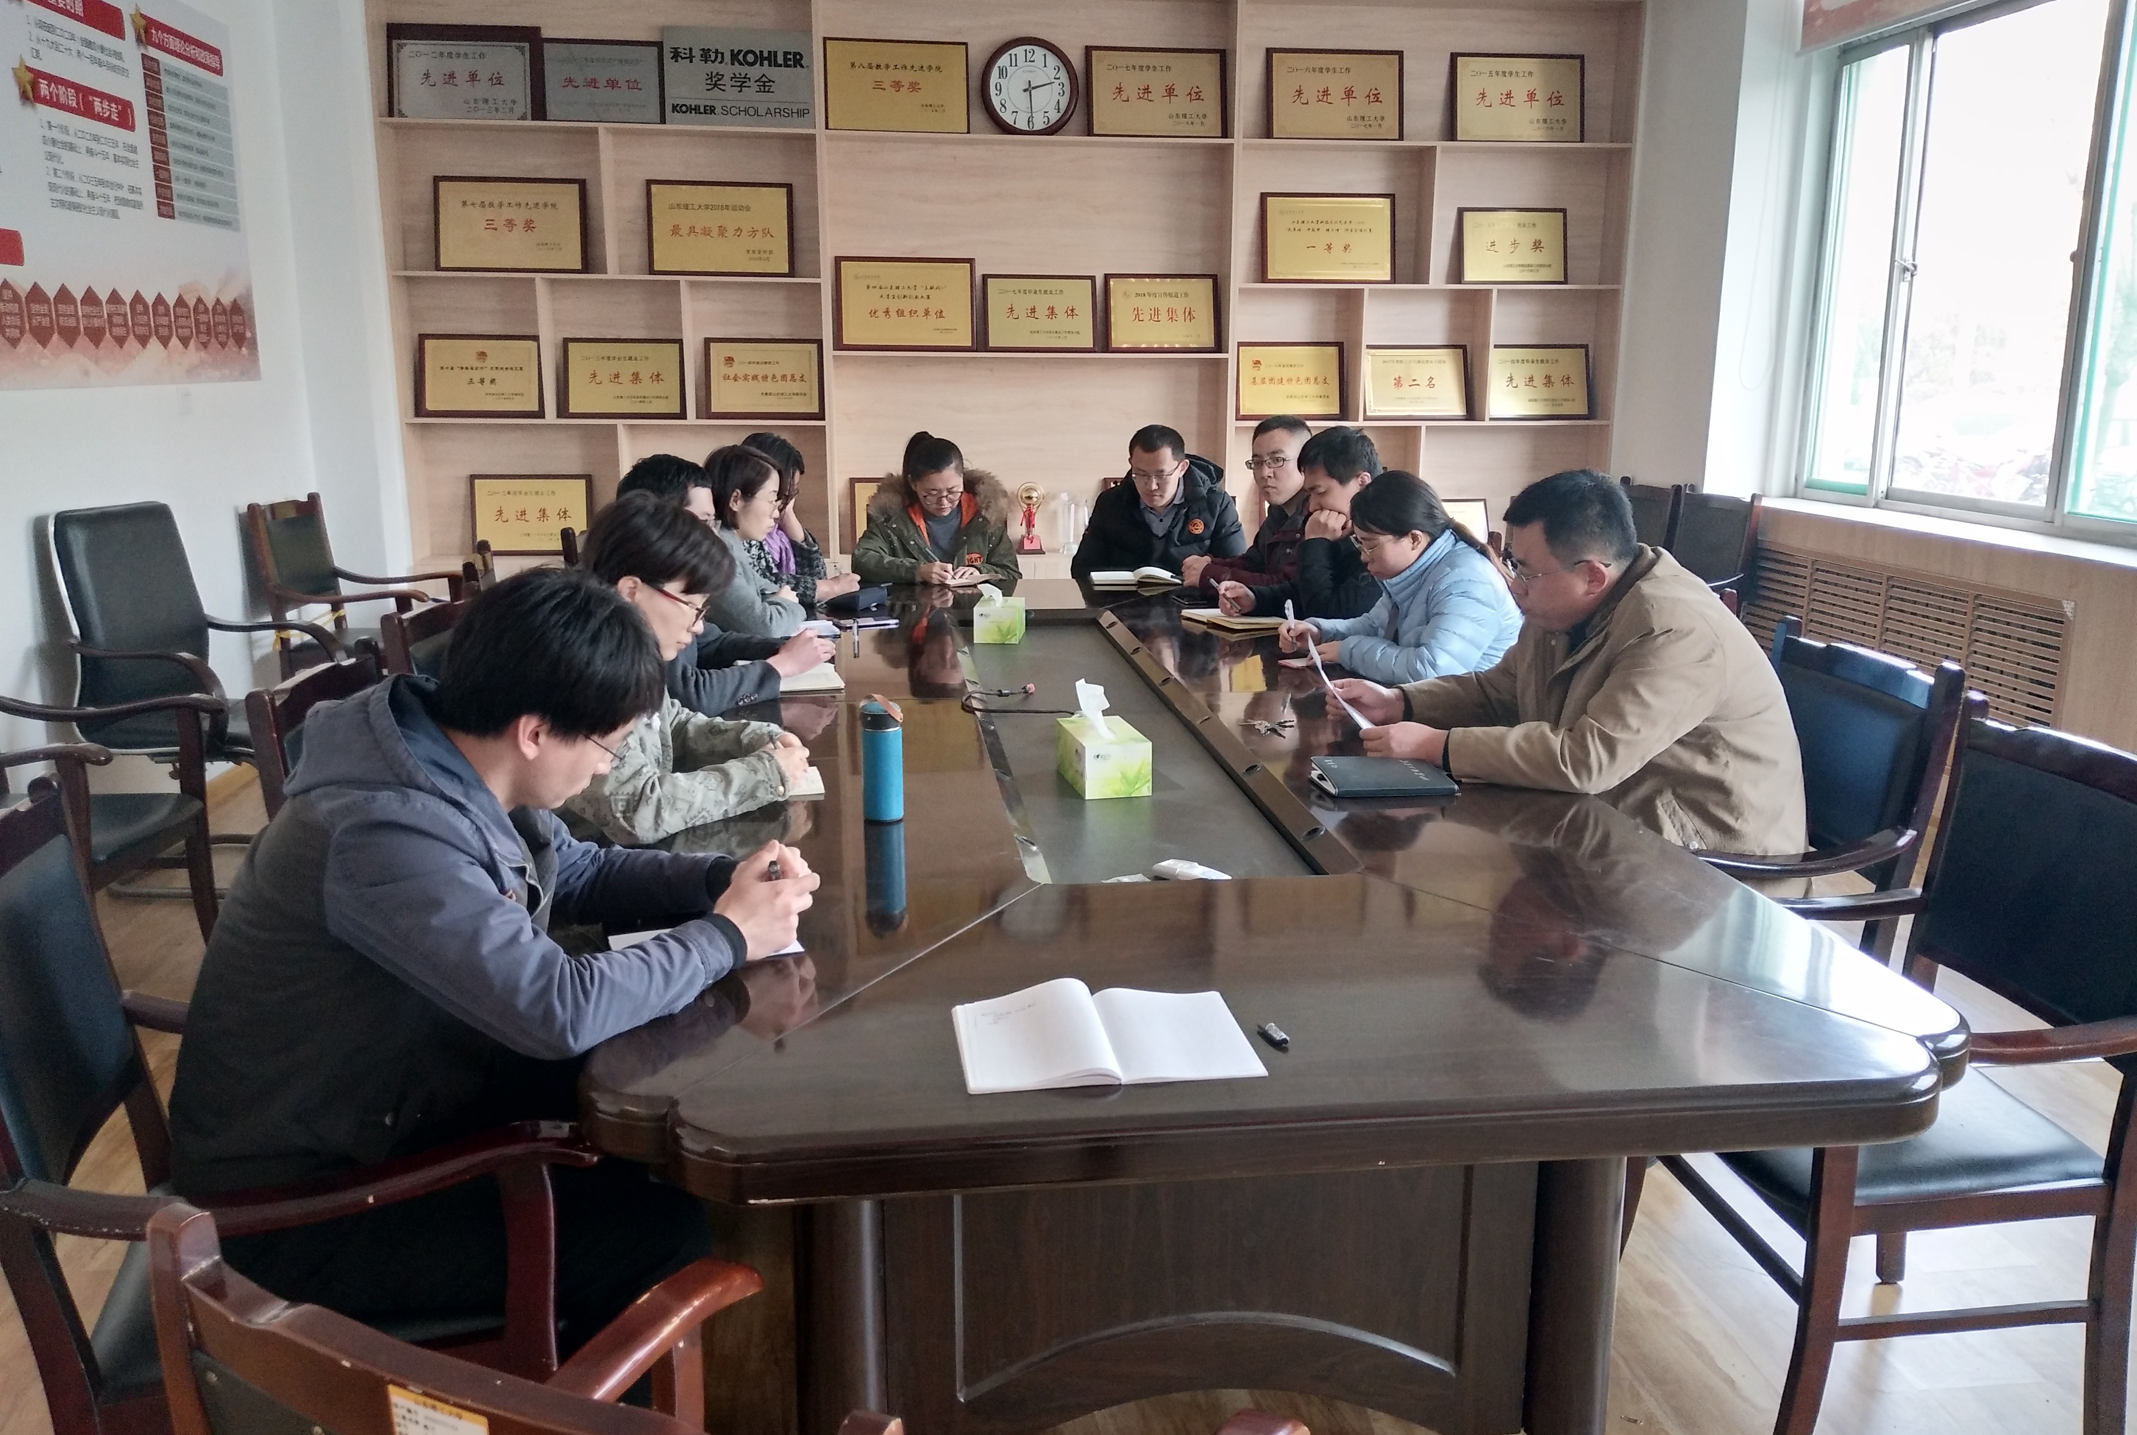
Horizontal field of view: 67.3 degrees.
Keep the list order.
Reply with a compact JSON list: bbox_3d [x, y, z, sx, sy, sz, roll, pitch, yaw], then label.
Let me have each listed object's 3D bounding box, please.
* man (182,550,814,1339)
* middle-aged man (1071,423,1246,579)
[{"bbox_3d":[-0.626,0.442,1.847,0.700,1.220,0.530,-4,13,-20],"label":"man"},{"bbox_3d":[0.298,-0.365,5.471,0.580,1.250,0.700,0,12,-2],"label":"middle-aged man"}]

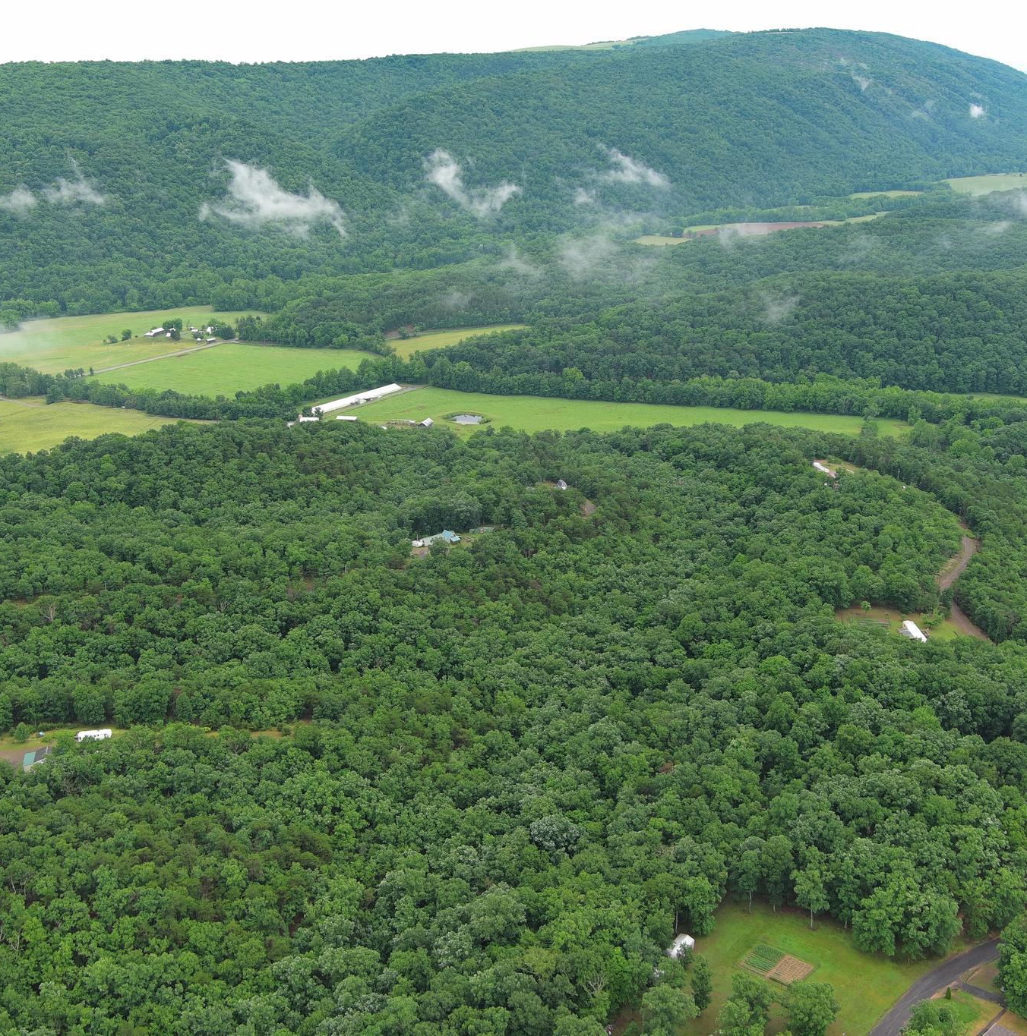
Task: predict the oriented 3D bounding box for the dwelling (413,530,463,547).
[{"bbox_3d":[-35.766,10.018,590.000,18.500,5.500,10.000,-12,23,-31],"label":"dwelling"}]

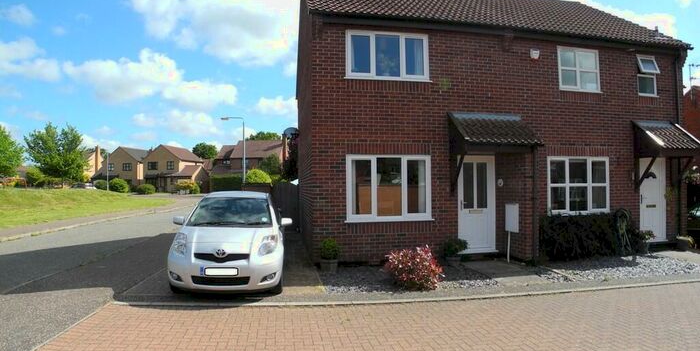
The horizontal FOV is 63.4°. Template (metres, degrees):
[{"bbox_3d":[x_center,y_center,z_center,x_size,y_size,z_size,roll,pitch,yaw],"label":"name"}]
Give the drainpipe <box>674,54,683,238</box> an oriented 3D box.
[{"bbox_3d":[7.847,-0.645,13.525,0.090,4.750,0.090,0,-1,-14],"label":"drainpipe"}]

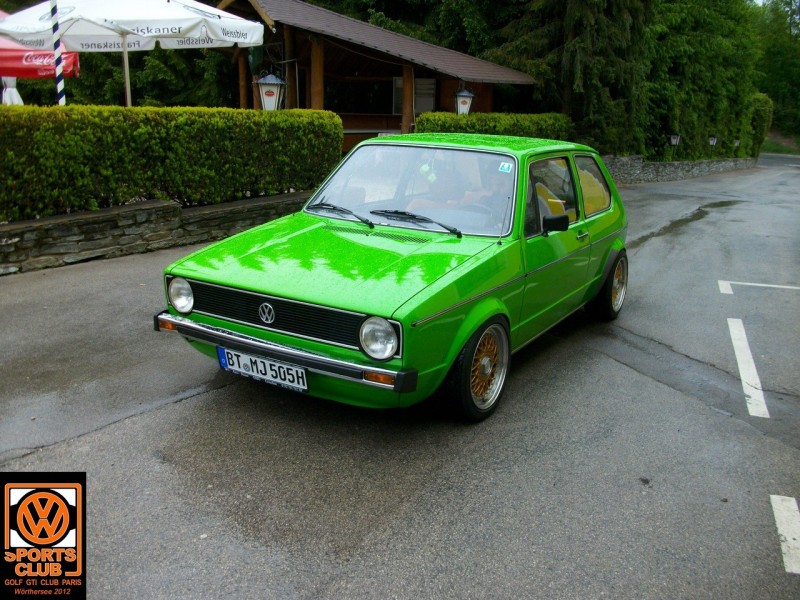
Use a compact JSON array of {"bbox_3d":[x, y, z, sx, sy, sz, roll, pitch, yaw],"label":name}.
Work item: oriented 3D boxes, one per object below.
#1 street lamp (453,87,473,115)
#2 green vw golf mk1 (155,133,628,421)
[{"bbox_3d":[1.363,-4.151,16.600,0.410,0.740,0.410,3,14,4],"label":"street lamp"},{"bbox_3d":[0.298,-0.386,5.029,1.650,1.340,3.700,10,16,29],"label":"green vw golf mk1"}]

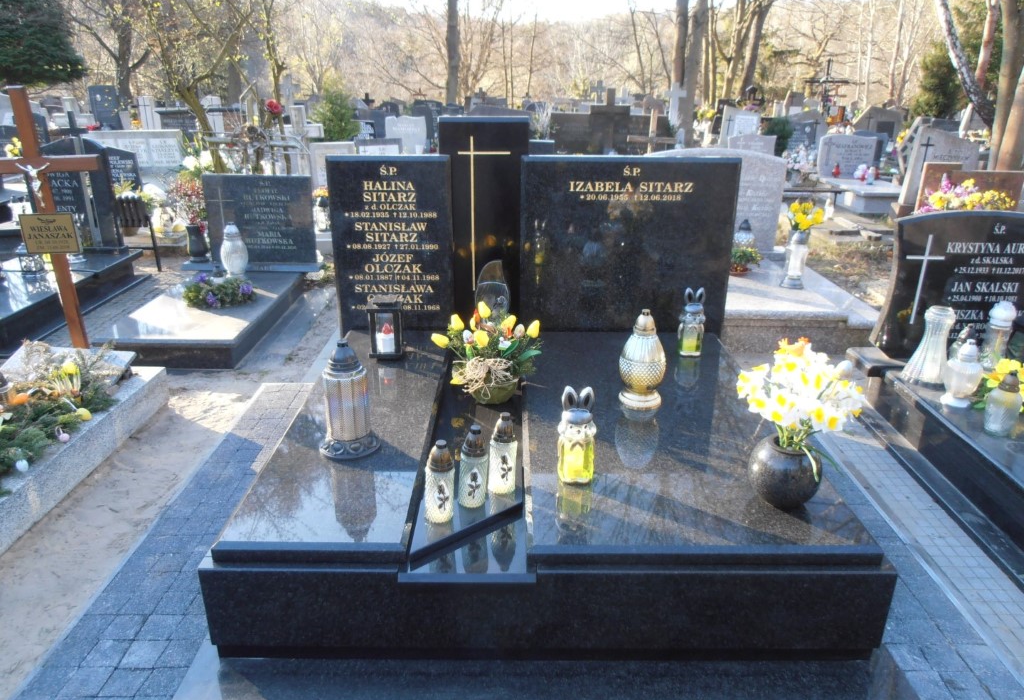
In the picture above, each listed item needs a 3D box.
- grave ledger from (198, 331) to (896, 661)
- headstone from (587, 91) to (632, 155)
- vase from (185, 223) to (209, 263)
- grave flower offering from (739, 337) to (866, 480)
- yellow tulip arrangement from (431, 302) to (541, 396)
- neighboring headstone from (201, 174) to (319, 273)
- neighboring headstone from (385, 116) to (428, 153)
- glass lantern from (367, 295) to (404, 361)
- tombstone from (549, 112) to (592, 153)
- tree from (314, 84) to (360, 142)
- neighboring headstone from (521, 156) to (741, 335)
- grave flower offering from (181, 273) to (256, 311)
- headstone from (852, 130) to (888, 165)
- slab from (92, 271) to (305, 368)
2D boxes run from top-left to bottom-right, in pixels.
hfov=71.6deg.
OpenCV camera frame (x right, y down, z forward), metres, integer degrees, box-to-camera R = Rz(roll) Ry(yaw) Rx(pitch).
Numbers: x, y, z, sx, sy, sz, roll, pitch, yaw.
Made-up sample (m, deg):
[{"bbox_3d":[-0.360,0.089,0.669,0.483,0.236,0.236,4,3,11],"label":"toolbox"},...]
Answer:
[{"bbox_3d":[0.093,0.371,2.715,1.810,0.336,1.780,0,21,0],"label":"grave ledger"},{"bbox_3d":[1.446,-3.322,10.525,0.590,1.020,0.150,0,21,0],"label":"headstone"},{"bbox_3d":[-2.311,-0.796,5.234,0.140,0.273,0.140,0,21,0],"label":"vase"},{"bbox_3d":[0.780,0.167,1.937,0.319,0.406,0.294,0,21,0],"label":"grave flower offering"},{"bbox_3d":[-0.090,0.010,2.554,0.390,0.370,0.330,0,23,0],"label":"yellow tulip arrangement"},{"bbox_3d":[-1.749,-0.919,5.003,0.745,0.650,0.100,0,21,0],"label":"neighboring headstone"},{"bbox_3d":[-1.550,-3.150,10.647,0.570,0.680,0.120,0,21,0],"label":"neighboring headstone"},{"bbox_3d":[-0.544,-0.107,3.089,0.145,0.268,0.140,0,21,0],"label":"glass lantern"},{"bbox_3d":[0.838,-3.060,10.344,0.580,0.720,0.140,0,21,0],"label":"tombstone"},{"bbox_3d":[-2.557,-3.286,10.519,0.660,1.200,0.660,0,21,0],"label":"tree"},{"bbox_3d":[0.520,-0.466,3.315,0.970,0.860,0.100,0,21,0],"label":"neighboring headstone"},{"bbox_3d":[-1.847,-0.368,4.462,0.466,0.130,0.329,0,21,0],"label":"grave flower offering"},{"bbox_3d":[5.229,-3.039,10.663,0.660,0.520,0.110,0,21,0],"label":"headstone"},{"bbox_3d":[-1.913,-0.247,4.562,0.768,0.167,1.513,-1,21,-3],"label":"slab"}]

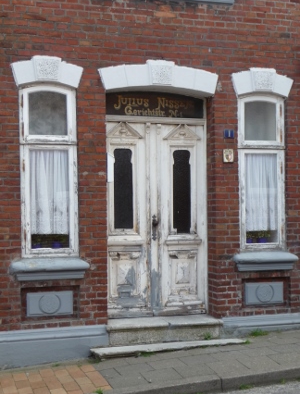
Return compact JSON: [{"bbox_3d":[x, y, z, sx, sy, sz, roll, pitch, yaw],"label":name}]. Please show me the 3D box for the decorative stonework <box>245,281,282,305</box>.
[{"bbox_3d":[1.204,1.011,7.544,0.446,0.229,0.050,0,-2,-18],"label":"decorative stonework"}]

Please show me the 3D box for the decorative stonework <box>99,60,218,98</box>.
[{"bbox_3d":[0.073,-1.197,7.268,1.253,0.341,0.210,0,-2,-18],"label":"decorative stonework"}]

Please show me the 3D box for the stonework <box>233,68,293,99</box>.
[{"bbox_3d":[1.177,-1.202,7.588,0.701,0.297,0.140,0,-2,-18],"label":"stonework"}]

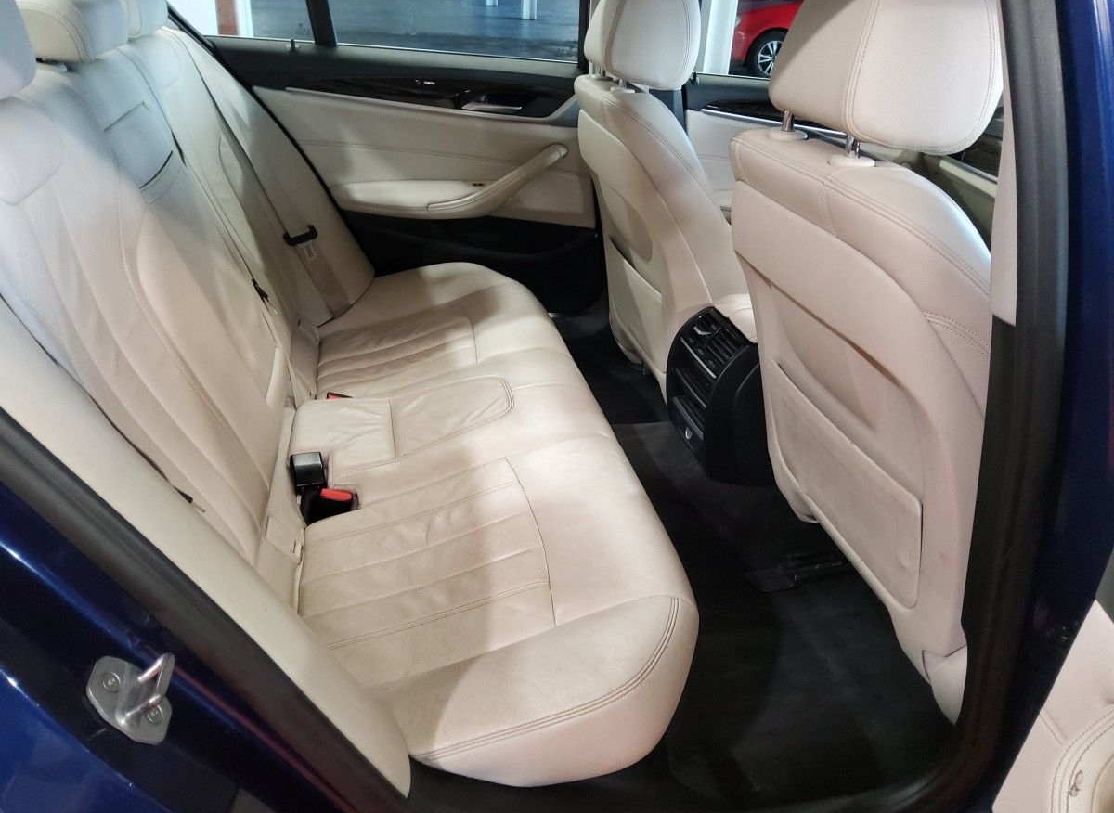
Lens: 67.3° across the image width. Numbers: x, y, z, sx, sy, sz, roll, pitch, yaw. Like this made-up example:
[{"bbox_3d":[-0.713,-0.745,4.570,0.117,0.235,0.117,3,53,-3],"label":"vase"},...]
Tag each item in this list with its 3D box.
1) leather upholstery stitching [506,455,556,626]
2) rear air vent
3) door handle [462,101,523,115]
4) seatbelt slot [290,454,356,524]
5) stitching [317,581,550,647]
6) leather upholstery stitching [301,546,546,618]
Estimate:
[{"bbox_3d":[-0.035,0.165,1.134,0.024,0.015,0.375,-16,30,-4],"label":"leather upholstery stitching"},{"bbox_3d":[0.291,-0.025,1.524,0.120,0.270,0.200,-3,28,-11],"label":"rear air vent"},{"bbox_3d":[-0.147,-0.679,1.904,0.135,0.022,0.030,-3,28,-11],"label":"door handle"},{"bbox_3d":[-0.364,0.127,1.304,0.100,0.075,0.085,-3,28,-11],"label":"seatbelt slot"},{"bbox_3d":[-0.144,0.256,1.025,0.285,0.012,0.016,-16,30,-4],"label":"stitching"},{"bbox_3d":[-0.168,0.227,1.081,0.318,0.012,0.012,-16,30,-4],"label":"leather upholstery stitching"}]

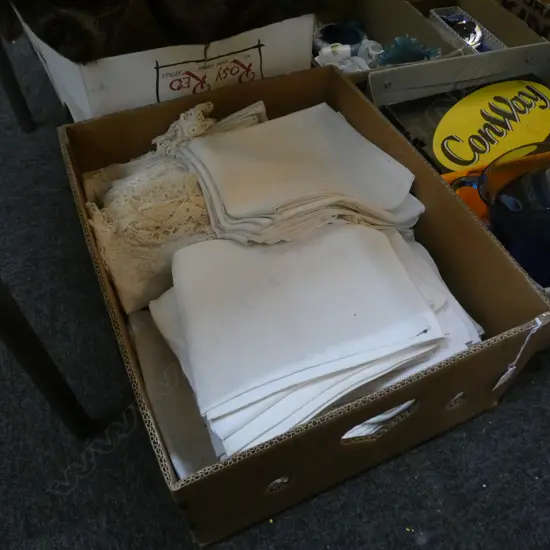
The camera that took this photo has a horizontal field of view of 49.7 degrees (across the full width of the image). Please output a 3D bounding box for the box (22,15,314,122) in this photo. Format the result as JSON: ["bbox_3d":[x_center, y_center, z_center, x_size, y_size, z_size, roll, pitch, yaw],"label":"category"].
[{"bbox_3d":[-0.202,-0.412,1.029,0.355,0.265,0.490,-19,55,-14],"label":"box"}]

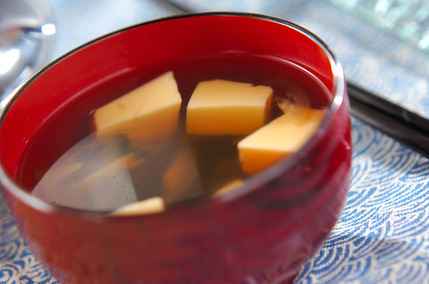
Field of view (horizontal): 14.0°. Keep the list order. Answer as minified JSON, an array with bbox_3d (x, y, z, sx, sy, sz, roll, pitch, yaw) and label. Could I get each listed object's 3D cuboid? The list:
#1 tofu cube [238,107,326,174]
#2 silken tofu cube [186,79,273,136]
[{"bbox_3d":[0.024,0.001,0.567,0.020,0.011,0.025,11,36,44],"label":"tofu cube"},{"bbox_3d":[0.006,-0.011,0.591,0.026,0.011,0.017,3,30,15],"label":"silken tofu cube"}]

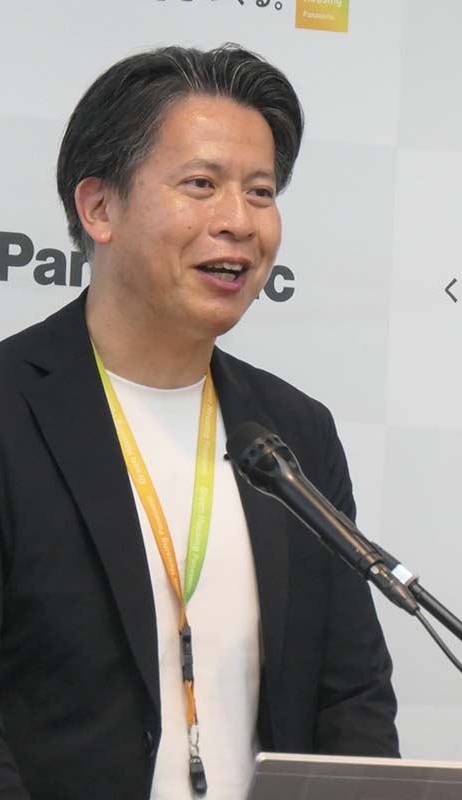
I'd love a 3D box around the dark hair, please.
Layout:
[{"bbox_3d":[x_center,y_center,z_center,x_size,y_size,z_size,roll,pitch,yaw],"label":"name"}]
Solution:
[{"bbox_3d":[-0.043,-0.208,8.500,0.187,0.195,0.215,8,-8,-37],"label":"dark hair"}]

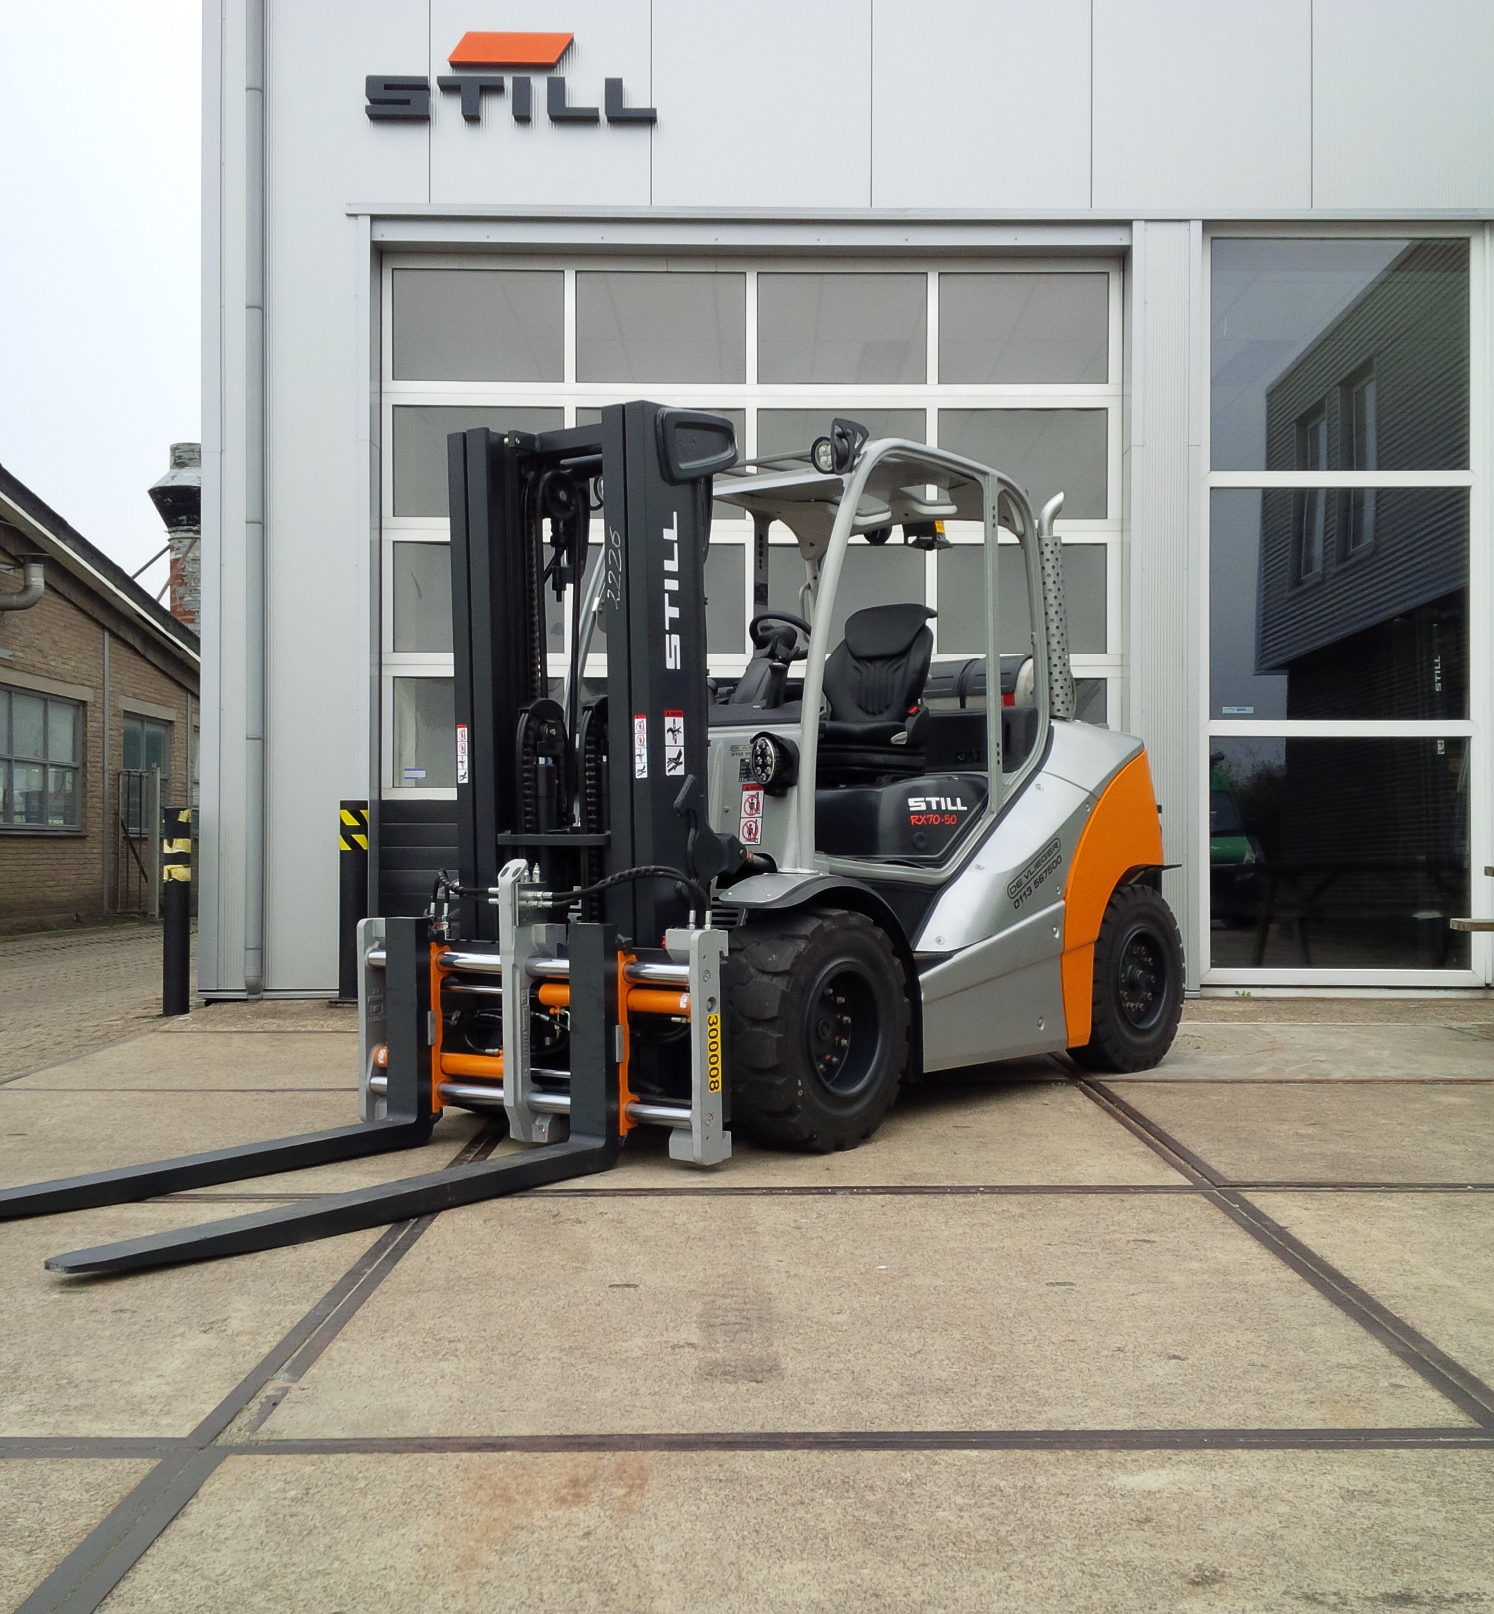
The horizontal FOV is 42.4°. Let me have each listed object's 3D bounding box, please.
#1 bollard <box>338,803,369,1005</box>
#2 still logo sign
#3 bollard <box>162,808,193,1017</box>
[{"bbox_3d":[-2.125,0.510,10.420,0.153,1.085,0.153,0,0,0],"label":"bollard"},{"bbox_3d":[-1.283,-3.985,10.490,1.575,0.460,0.100,0,0,0],"label":"still logo sign"},{"bbox_3d":[-2.940,0.537,9.950,0.138,1.070,0.138,0,0,0],"label":"bollard"}]

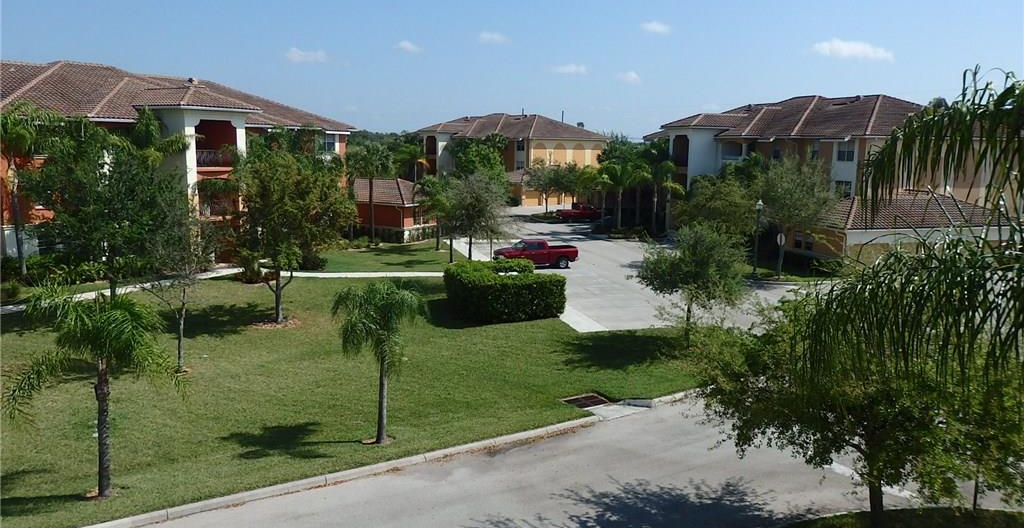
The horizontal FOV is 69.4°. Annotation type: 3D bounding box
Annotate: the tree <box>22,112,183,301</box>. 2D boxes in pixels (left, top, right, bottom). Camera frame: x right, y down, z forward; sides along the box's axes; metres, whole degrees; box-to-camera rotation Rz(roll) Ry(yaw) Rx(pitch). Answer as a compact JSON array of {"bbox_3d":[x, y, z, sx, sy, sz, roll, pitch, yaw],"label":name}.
[{"bbox_3d":[-18.572,-1.938,34.019,7.047,9.170,6.695,-4,9,-28],"label":"tree"}]

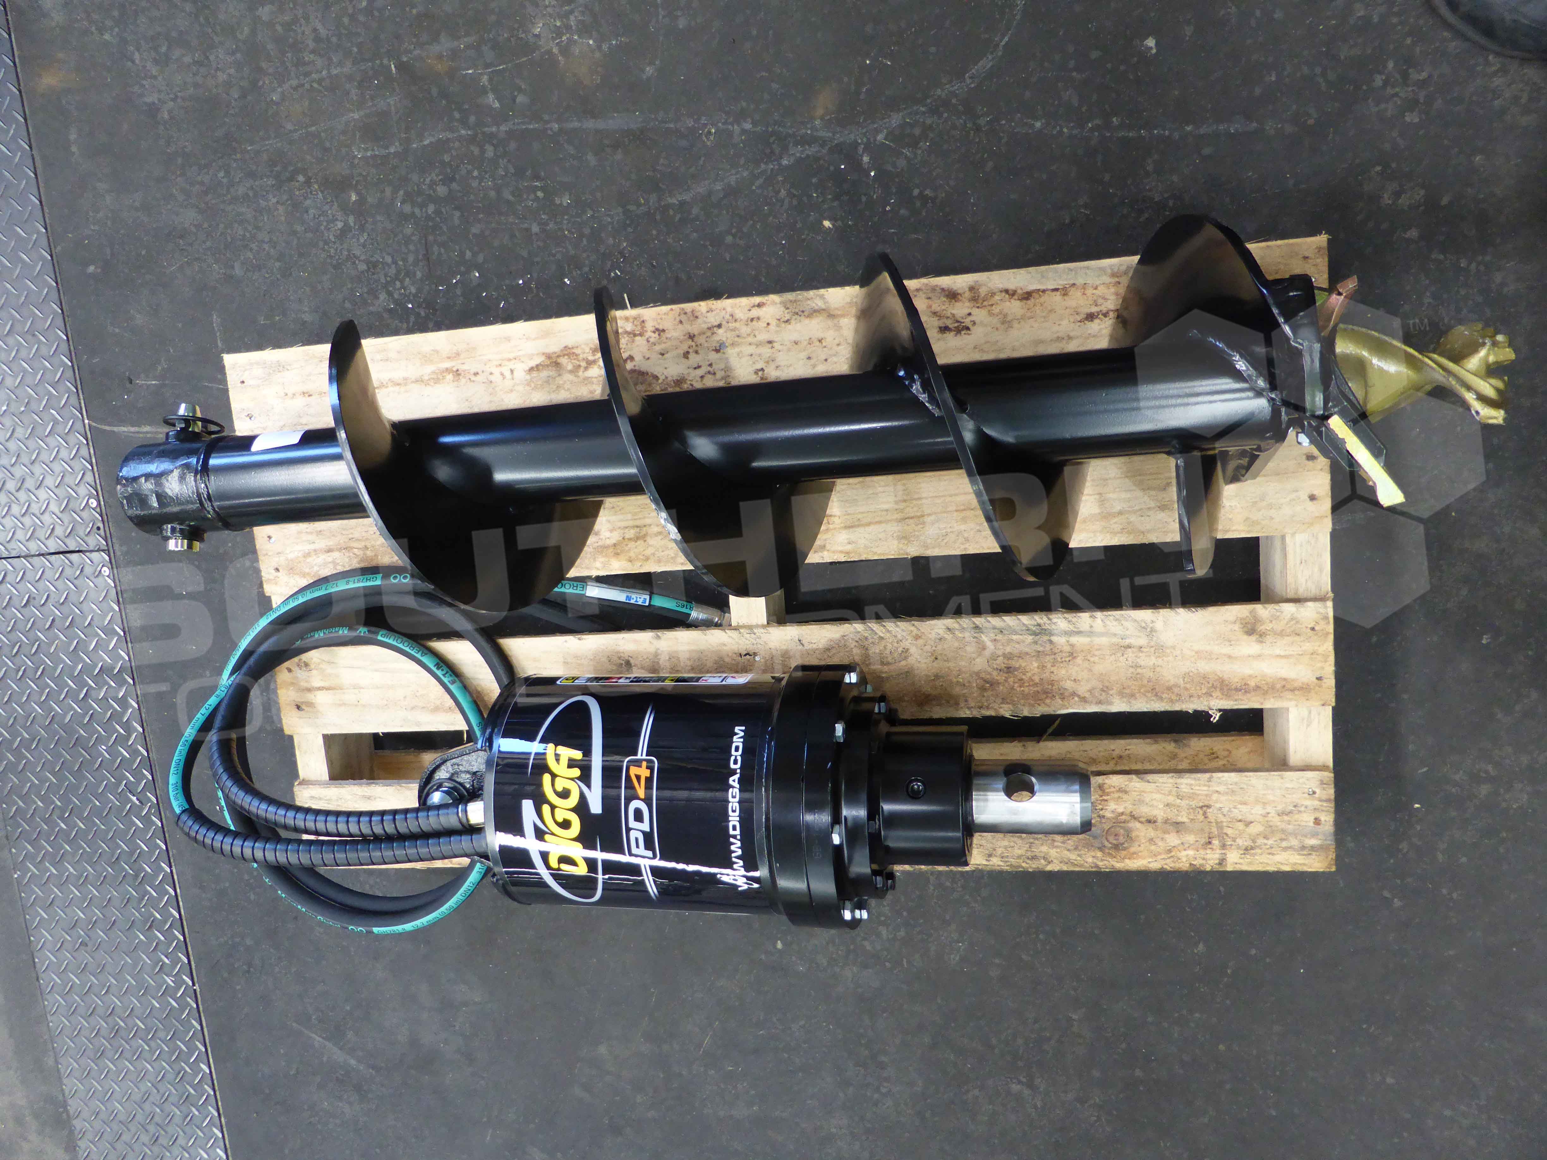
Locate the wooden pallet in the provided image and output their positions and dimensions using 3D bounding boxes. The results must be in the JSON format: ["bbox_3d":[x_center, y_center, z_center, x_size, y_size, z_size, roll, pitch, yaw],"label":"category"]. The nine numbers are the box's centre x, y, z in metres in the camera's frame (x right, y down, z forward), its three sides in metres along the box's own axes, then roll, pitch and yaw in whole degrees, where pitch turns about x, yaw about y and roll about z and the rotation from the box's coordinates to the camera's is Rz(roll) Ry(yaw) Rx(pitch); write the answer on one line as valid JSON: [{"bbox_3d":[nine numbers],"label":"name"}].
[{"bbox_3d":[-0.015,0.006,1.204,1.105,0.136,0.588,-3,99,12],"label":"wooden pallet"}]

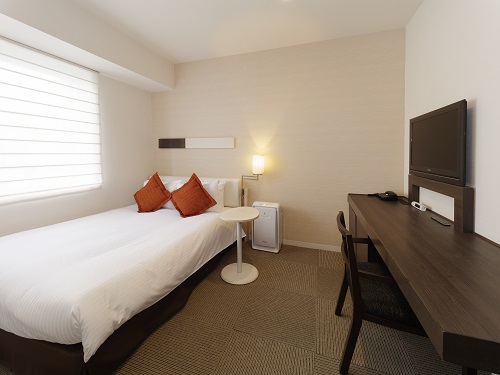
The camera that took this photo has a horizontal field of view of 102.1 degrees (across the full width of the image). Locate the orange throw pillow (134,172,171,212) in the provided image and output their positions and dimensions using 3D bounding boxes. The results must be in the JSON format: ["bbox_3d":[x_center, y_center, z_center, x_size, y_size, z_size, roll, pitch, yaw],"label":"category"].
[{"bbox_3d":[-1.286,0.092,2.650,0.420,0.420,0.140,-26,-27,4],"label":"orange throw pillow"}]

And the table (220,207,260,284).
[{"bbox_3d":[-0.097,0.550,2.000,0.400,0.600,0.400,0,6,0],"label":"table"}]

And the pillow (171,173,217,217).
[{"bbox_3d":[-0.691,0.115,2.450,0.420,0.420,0.140,-30,-22,3],"label":"pillow"}]

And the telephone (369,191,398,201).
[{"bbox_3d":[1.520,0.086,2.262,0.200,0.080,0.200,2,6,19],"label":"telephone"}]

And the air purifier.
[{"bbox_3d":[0.232,0.479,2.575,0.350,0.570,0.200,2,6,19],"label":"air purifier"}]

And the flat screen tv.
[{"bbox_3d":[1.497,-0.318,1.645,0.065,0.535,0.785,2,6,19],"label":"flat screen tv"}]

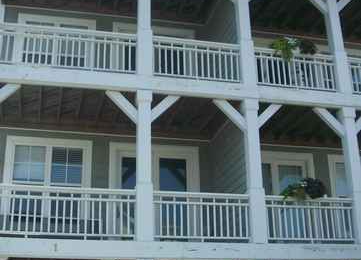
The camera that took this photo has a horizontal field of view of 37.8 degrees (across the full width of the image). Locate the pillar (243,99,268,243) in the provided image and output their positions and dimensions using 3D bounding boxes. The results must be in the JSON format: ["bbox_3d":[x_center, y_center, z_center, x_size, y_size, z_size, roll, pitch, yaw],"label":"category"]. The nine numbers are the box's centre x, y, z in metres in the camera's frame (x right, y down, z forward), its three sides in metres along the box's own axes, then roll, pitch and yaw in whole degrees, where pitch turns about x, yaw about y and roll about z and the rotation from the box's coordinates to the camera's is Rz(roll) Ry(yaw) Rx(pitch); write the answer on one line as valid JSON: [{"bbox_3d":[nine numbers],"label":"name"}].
[{"bbox_3d":[1.421,0.760,10.213,0.280,2.866,0.280,4,-20,-12],"label":"pillar"}]

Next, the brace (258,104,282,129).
[{"bbox_3d":[1.824,-0.301,10.990,0.135,0.800,0.135,45,-23,5],"label":"brace"}]

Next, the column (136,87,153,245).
[{"bbox_3d":[-0.676,0.646,10.029,0.300,2.966,0.300,4,-21,-12],"label":"column"}]

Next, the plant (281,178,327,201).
[{"bbox_3d":[2.403,1.159,10.285,0.820,0.390,0.420,4,-20,-12],"label":"plant"}]

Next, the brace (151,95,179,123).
[{"bbox_3d":[-0.348,-0.437,10.513,0.135,0.800,0.135,45,-23,5],"label":"brace"}]

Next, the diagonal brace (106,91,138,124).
[{"bbox_3d":[-1.056,-0.468,10.056,0.809,0.175,0.120,44,-23,4],"label":"diagonal brace"}]

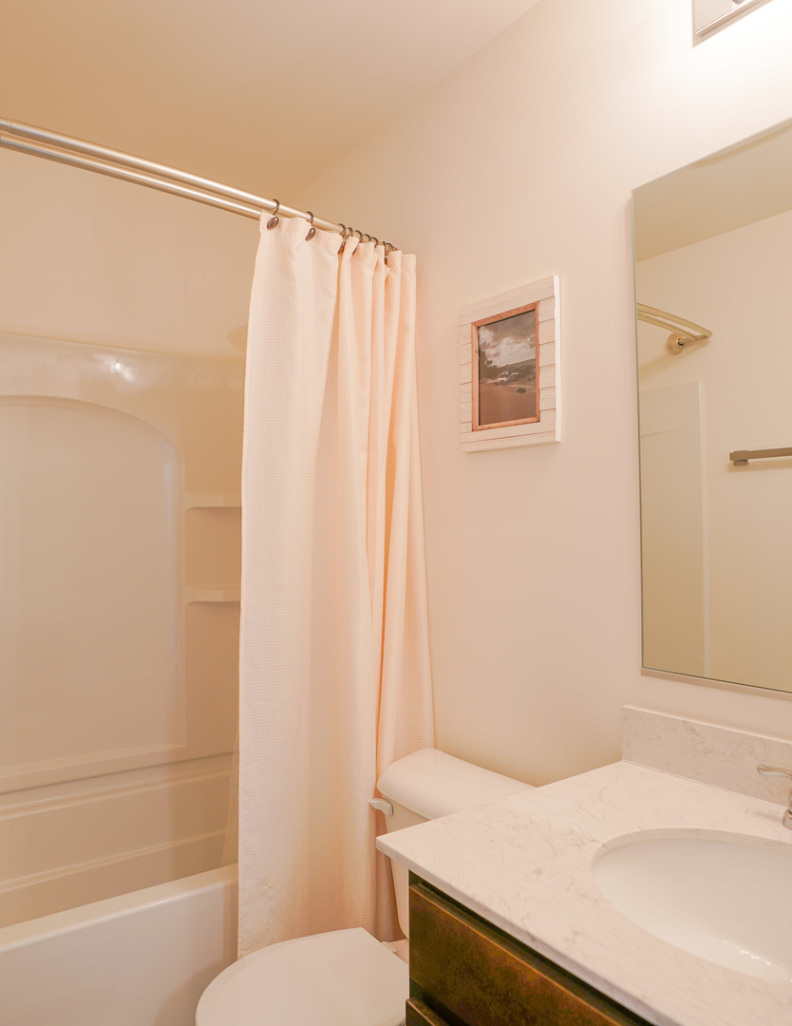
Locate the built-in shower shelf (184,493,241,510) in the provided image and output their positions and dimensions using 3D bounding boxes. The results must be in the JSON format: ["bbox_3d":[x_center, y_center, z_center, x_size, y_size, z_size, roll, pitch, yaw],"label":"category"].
[{"bbox_3d":[-0.579,-0.038,2.372,0.275,0.042,0.115,2,-3,-37],"label":"built-in shower shelf"}]

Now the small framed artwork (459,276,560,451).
[{"bbox_3d":[0.254,-0.325,1.556,0.022,0.352,0.293,2,-3,-37],"label":"small framed artwork"}]

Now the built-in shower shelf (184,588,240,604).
[{"bbox_3d":[-0.579,0.278,2.360,0.275,0.042,0.115,2,-3,-37],"label":"built-in shower shelf"}]

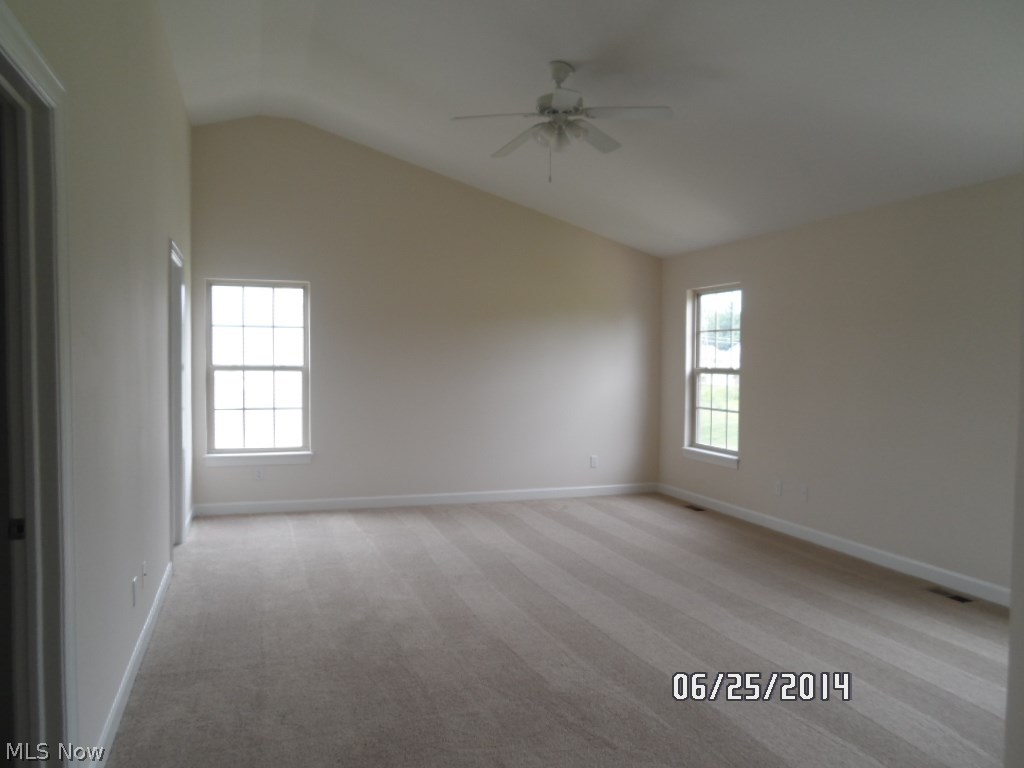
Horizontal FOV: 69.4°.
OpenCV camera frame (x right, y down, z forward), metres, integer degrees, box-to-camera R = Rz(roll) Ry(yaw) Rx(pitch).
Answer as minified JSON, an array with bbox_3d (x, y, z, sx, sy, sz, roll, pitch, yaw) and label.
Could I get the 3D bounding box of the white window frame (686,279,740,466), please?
[{"bbox_3d":[1.906,-0.085,6.950,0.120,1.639,0.887,0,2,-19],"label":"white window frame"}]

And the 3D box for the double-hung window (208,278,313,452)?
[{"bbox_3d":[-2.232,-0.142,6.540,0.865,1.542,0.110,0,2,-19],"label":"double-hung window"}]

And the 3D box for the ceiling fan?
[{"bbox_3d":[0.278,-1.593,4.236,1.240,0.490,1.220,0,2,0],"label":"ceiling fan"}]

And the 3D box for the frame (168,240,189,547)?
[{"bbox_3d":[-2.348,0.132,5.101,0.130,2.127,0.980,0,2,-19],"label":"frame"}]

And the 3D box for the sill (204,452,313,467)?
[{"bbox_3d":[-2.223,0.678,6.534,0.902,0.111,0.100,0,2,-19],"label":"sill"}]

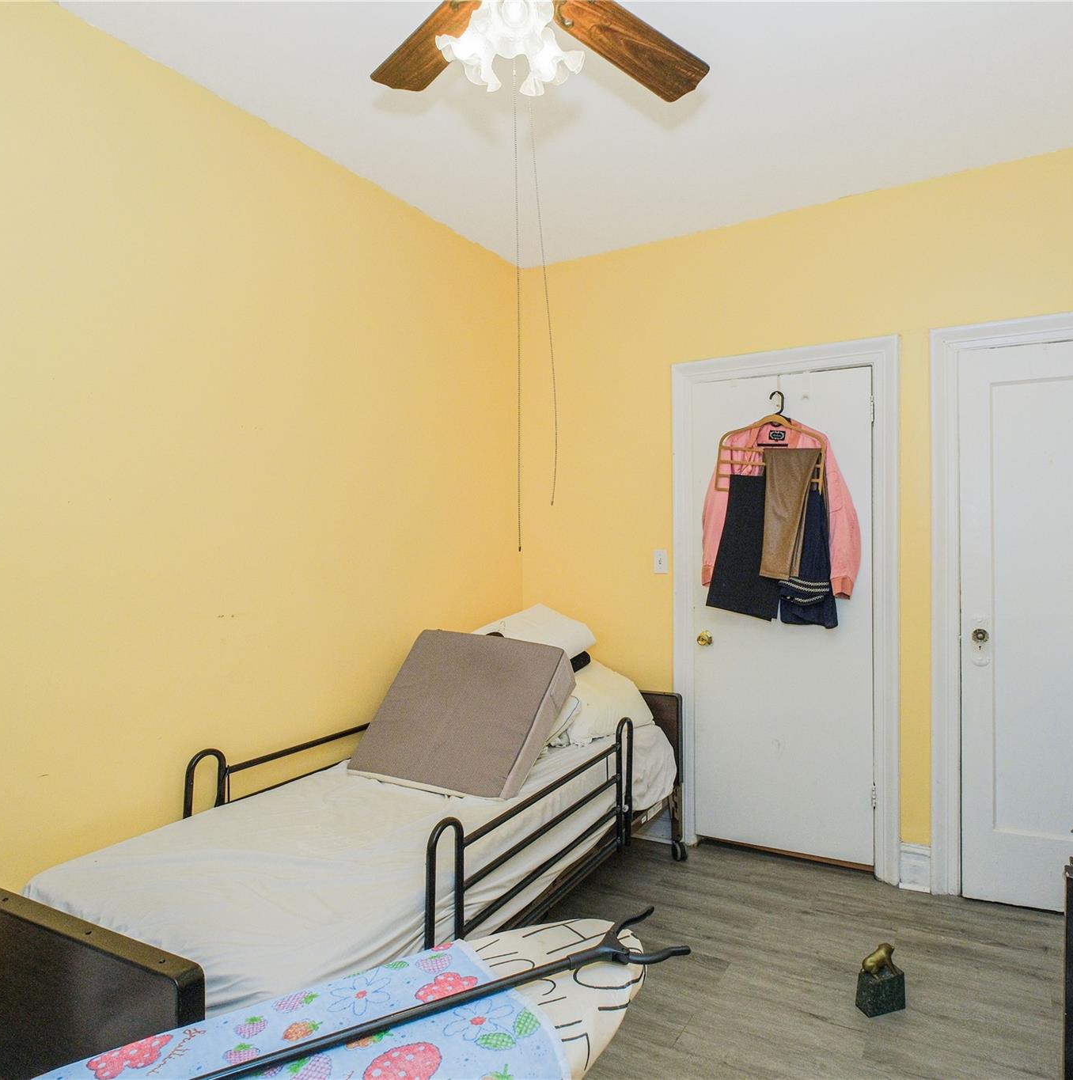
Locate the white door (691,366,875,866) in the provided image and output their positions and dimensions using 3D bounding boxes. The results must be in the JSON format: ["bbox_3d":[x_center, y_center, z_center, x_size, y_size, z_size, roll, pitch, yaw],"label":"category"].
[{"bbox_3d":[1.053,0.316,2.922,0.729,2.040,0.045,0,1,24],"label":"white door"}]

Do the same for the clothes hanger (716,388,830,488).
[{"bbox_3d":[0.986,-0.410,2.843,0.428,0.430,0.025,4,2,24],"label":"clothes hanger"}]

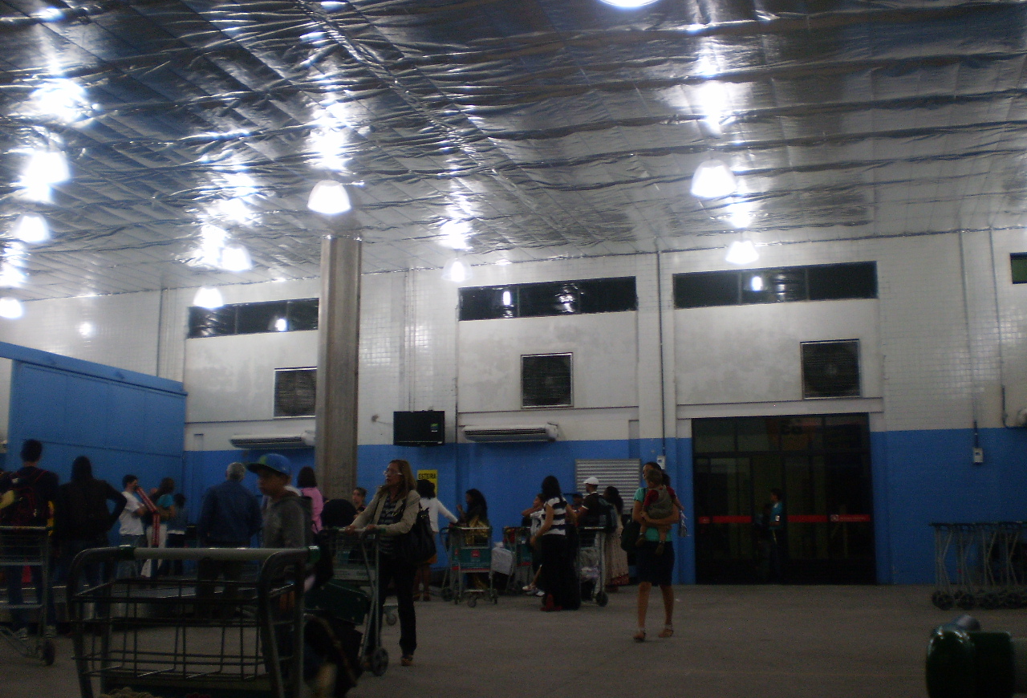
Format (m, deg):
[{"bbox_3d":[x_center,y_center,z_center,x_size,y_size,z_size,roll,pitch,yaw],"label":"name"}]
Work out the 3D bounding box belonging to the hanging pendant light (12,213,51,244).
[{"bbox_3d":[-7.043,-1.775,15.600,0.540,0.420,0.540,0,-10,0],"label":"hanging pendant light"}]

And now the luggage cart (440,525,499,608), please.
[{"bbox_3d":[-0.514,2.780,13.757,0.580,1.030,0.930,1,-9,-6],"label":"luggage cart"}]

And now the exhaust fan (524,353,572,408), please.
[{"bbox_3d":[0.640,0.603,20.063,1.000,1.050,0.300,-3,-10,17],"label":"exhaust fan"}]

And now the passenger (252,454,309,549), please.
[{"bbox_3d":[-1.353,1.384,6.469,0.480,1.460,0.400,3,-10,-16],"label":"passenger"}]

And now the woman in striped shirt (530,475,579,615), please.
[{"bbox_3d":[0.506,2.347,12.981,0.500,1.635,0.450,7,-12,-37],"label":"woman in striped shirt"}]

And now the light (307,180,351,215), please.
[{"bbox_3d":[-2.603,-2.150,15.100,0.620,0.420,0.620,0,-9,0],"label":"light"}]

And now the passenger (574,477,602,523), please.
[{"bbox_3d":[1.117,2.680,15.236,0.500,1.699,0.450,0,-9,0],"label":"passenger"}]

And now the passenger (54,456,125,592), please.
[{"bbox_3d":[-4.013,1.870,10.089,0.620,1.700,0.360,1,-9,-6],"label":"passenger"}]

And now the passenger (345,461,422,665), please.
[{"bbox_3d":[-0.941,1.586,7.973,0.600,1.531,0.480,9,-13,-44],"label":"passenger"}]

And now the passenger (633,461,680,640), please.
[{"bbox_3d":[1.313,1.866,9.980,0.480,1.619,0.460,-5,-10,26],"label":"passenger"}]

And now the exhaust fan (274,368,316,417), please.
[{"bbox_3d":[-4.481,0.901,22.049,1.020,1.040,0.250,-3,-10,17],"label":"exhaust fan"}]

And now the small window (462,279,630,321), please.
[{"bbox_3d":[0.625,-0.964,20.782,3.570,0.670,0.120,-3,-10,17],"label":"small window"}]

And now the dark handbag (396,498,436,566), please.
[{"bbox_3d":[-0.739,1.356,7.900,0.350,0.490,0.170,7,-12,-36],"label":"dark handbag"}]

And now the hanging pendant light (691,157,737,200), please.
[{"bbox_3d":[2.526,-2.157,13.450,0.540,0.420,0.540,0,-10,0],"label":"hanging pendant light"}]

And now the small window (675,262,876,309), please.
[{"bbox_3d":[4.744,-1.152,19.536,3.610,0.670,0.120,-3,-10,17],"label":"small window"}]

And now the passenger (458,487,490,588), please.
[{"bbox_3d":[-0.632,2.964,16.537,0.450,1.592,0.450,1,-10,-6],"label":"passenger"}]

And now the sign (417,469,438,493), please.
[{"bbox_3d":[-1.645,2.606,20.463,0.420,0.580,0.020,-3,-10,17],"label":"sign"}]

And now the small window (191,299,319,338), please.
[{"bbox_3d":[-5.324,-0.649,22.584,3.450,0.670,0.140,-3,-10,16],"label":"small window"}]

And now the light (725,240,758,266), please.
[{"bbox_3d":[4.015,-1.697,18.751,0.540,0.420,0.540,0,-10,0],"label":"light"}]

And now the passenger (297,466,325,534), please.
[{"bbox_3d":[-2.210,2.090,11.513,0.460,1.639,0.300,4,-10,-20],"label":"passenger"}]

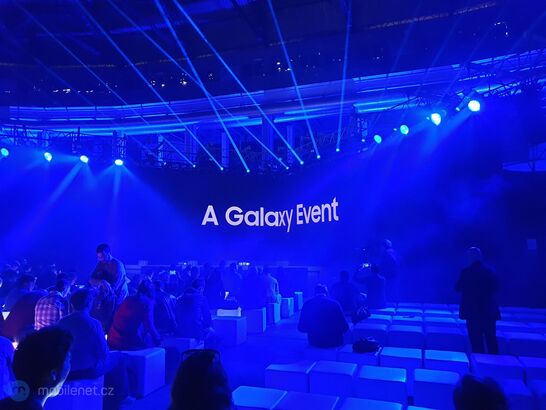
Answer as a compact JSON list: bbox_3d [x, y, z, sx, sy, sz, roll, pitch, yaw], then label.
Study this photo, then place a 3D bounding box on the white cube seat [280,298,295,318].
[{"bbox_3d":[0.230,2.420,9.811,0.450,0.450,0.450,-3,-5,19],"label":"white cube seat"}]

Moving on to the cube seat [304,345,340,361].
[{"bbox_3d":[0.659,2.028,5.267,0.450,0.450,0.450,-3,-5,19],"label":"cube seat"}]

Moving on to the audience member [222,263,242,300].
[{"bbox_3d":[-0.862,1.953,8.968,0.500,1.270,0.720,-3,-5,20],"label":"audience member"}]

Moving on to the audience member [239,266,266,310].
[{"bbox_3d":[-0.386,1.924,8.478,0.540,1.287,0.680,-2,-5,18],"label":"audience member"}]

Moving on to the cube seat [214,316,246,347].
[{"bbox_3d":[-0.777,2.312,7.572,0.460,0.450,0.440,-3,-6,19],"label":"cube seat"}]

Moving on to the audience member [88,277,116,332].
[{"bbox_3d":[-2.168,1.689,5.573,0.500,1.340,0.820,-3,-7,19],"label":"audience member"}]

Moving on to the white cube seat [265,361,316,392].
[{"bbox_3d":[0.217,2.016,4.555,0.460,0.450,0.440,-3,-6,20],"label":"white cube seat"}]

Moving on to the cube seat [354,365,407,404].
[{"bbox_3d":[1.149,1.981,4.254,0.455,0.455,0.455,-2,-5,19],"label":"cube seat"}]

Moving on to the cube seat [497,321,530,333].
[{"bbox_3d":[3.822,2.155,6.615,0.460,0.450,0.440,-3,-6,20],"label":"cube seat"}]

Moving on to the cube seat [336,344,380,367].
[{"bbox_3d":[1.088,2.059,5.156,0.450,0.460,0.440,-3,-7,19],"label":"cube seat"}]

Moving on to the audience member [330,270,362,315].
[{"bbox_3d":[1.361,1.844,7.532,0.560,1.268,0.680,-2,-5,19],"label":"audience member"}]

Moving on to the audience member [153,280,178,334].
[{"bbox_3d":[-1.650,1.739,6.177,0.500,1.250,0.720,-3,-5,24],"label":"audience member"}]

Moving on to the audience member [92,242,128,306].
[{"bbox_3d":[-2.573,1.518,6.398,0.450,1.780,0.580,4,-7,-45],"label":"audience member"}]

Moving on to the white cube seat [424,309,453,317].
[{"bbox_3d":[3.154,2.278,7.827,0.460,0.450,0.440,-3,-6,20],"label":"white cube seat"}]

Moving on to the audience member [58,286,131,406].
[{"bbox_3d":[-1.817,1.557,4.342,0.530,1.330,0.870,-3,-7,19],"label":"audience member"}]

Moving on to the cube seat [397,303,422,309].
[{"bbox_3d":[2.932,2.365,8.727,0.460,0.450,0.440,-3,-6,20],"label":"cube seat"}]

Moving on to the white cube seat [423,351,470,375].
[{"bbox_3d":[2.051,2.016,4.840,0.460,0.450,0.440,-3,-6,20],"label":"white cube seat"}]

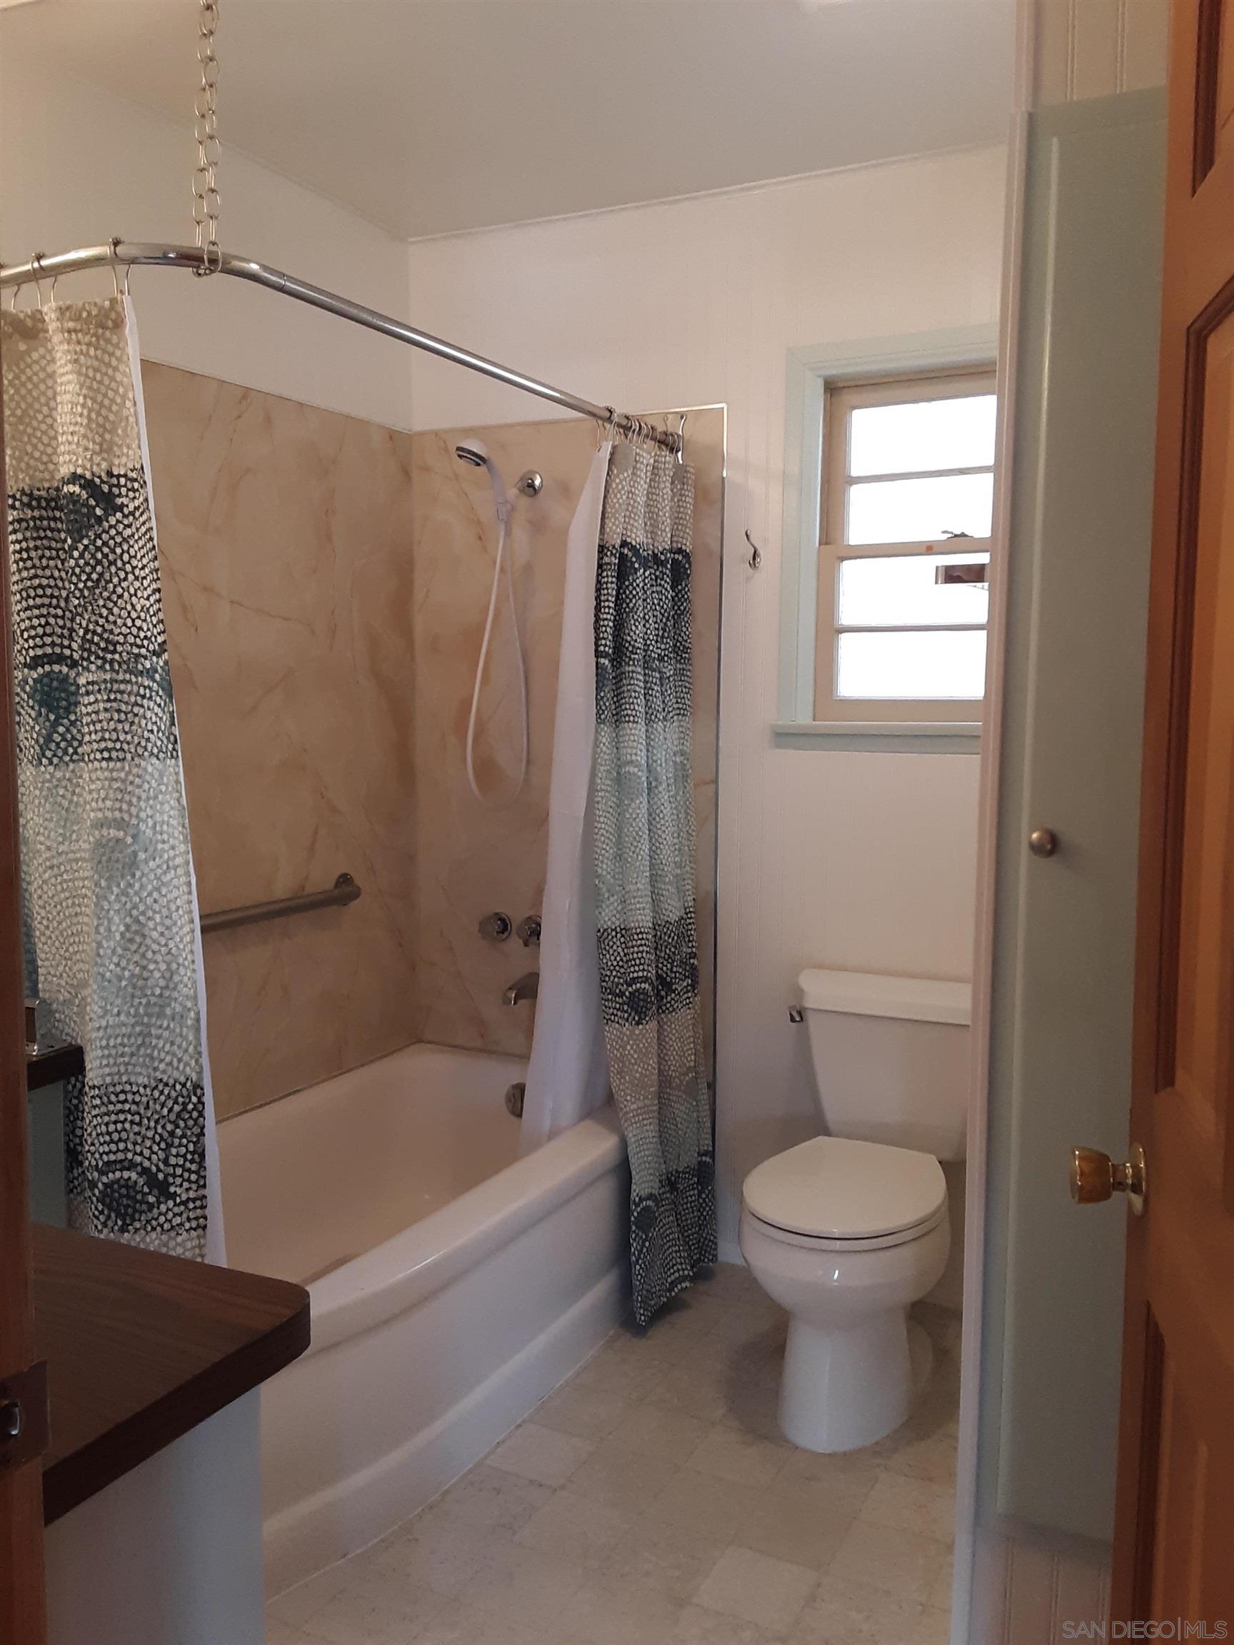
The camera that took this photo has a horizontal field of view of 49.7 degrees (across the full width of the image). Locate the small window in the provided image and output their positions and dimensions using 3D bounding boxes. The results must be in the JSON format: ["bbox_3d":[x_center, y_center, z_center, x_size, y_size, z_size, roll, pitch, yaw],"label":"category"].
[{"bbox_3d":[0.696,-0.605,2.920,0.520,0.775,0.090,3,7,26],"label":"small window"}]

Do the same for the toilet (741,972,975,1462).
[{"bbox_3d":[0.499,0.727,2.585,0.440,0.745,0.700,3,7,26],"label":"toilet"}]

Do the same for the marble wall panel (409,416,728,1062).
[{"bbox_3d":[-0.141,-0.173,3.209,0.834,1.558,0.020,3,7,26],"label":"marble wall panel"}]

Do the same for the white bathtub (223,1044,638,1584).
[{"bbox_3d":[-0.498,0.875,2.647,0.790,0.425,1.524,3,7,26],"label":"white bathtub"}]

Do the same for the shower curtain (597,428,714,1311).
[{"bbox_3d":[0.083,0.131,2.871,0.200,1.825,0.420,3,7,26],"label":"shower curtain"}]

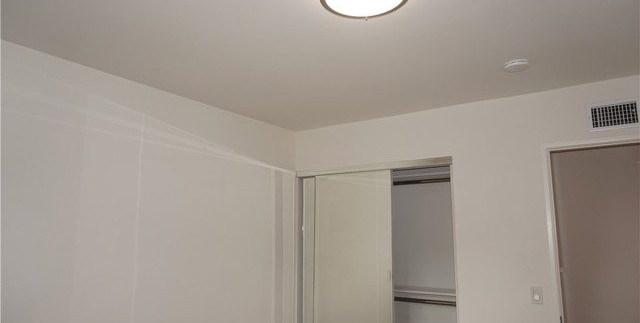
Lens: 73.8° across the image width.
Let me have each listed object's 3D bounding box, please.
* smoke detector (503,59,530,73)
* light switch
[{"bbox_3d":[1.135,-0.545,2.455,0.138,0.034,0.138,-6,-12,34],"label":"smoke detector"},{"bbox_3d":[1.405,0.869,2.761,0.071,0.115,0.012,-6,-12,34],"label":"light switch"}]

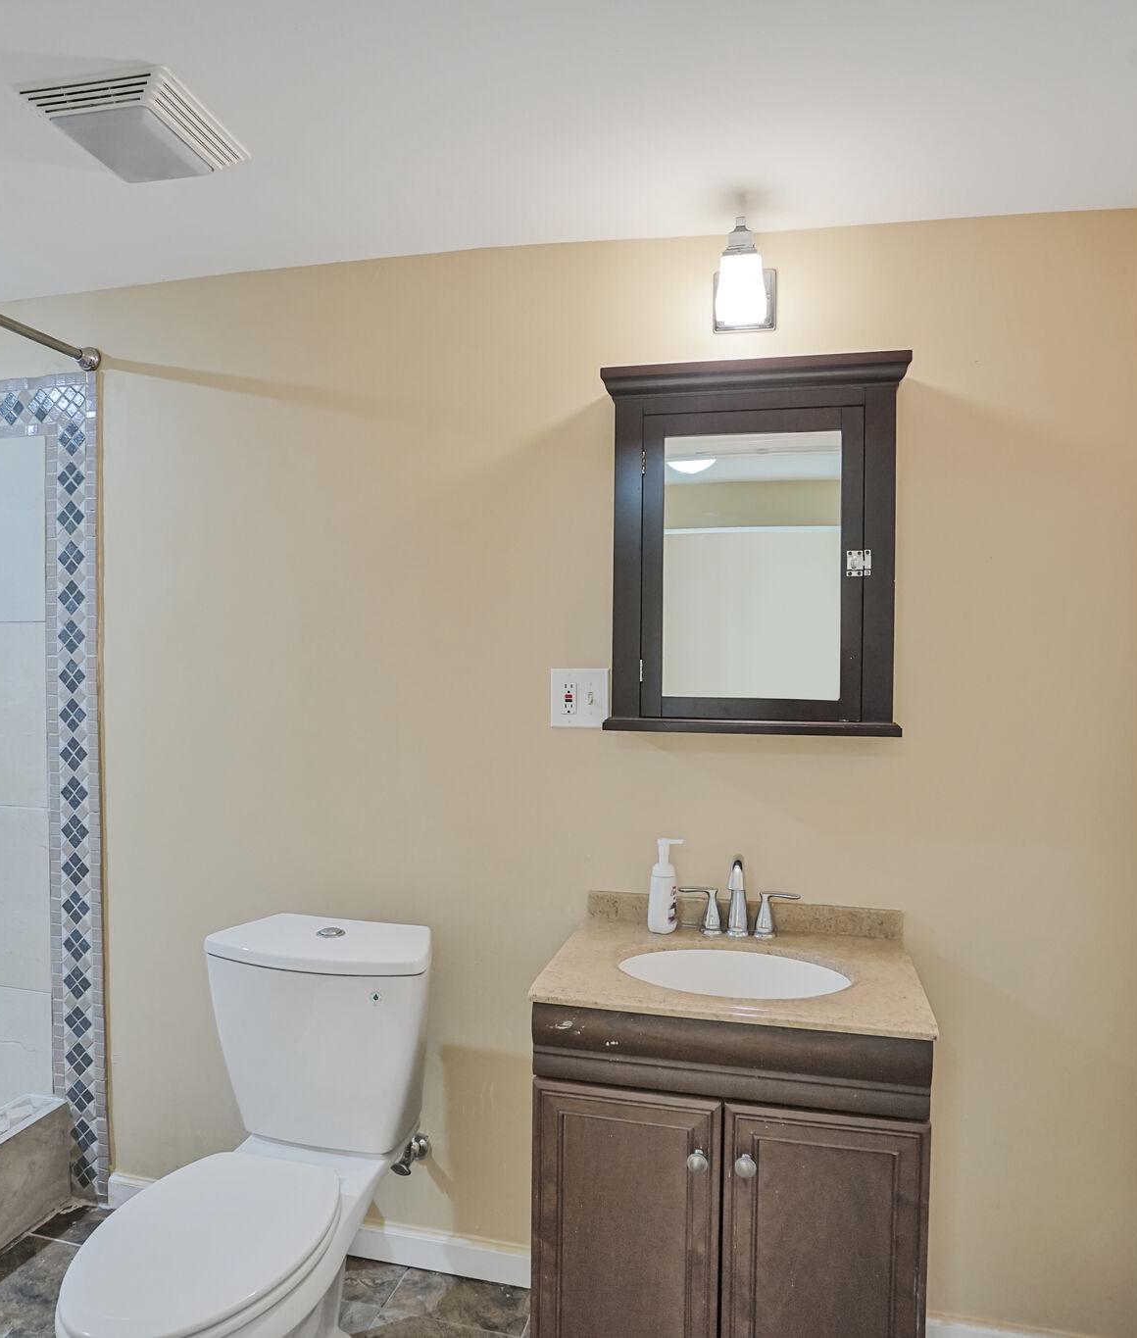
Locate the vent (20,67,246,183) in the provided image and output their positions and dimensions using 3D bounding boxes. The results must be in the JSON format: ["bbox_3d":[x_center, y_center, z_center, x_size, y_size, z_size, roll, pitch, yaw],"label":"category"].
[{"bbox_3d":[-0.718,-0.890,1.492,0.262,0.040,0.258,0,1,10],"label":"vent"}]

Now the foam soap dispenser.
[{"bbox_3d":[0.199,0.436,1.810,0.069,0.187,0.060,1,1,23],"label":"foam soap dispenser"}]

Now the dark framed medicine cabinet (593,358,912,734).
[{"bbox_3d":[0.357,-0.229,1.746,0.567,0.700,0.165,0,1,14],"label":"dark framed medicine cabinet"}]

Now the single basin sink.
[{"bbox_3d":[0.291,0.606,1.582,0.410,0.130,0.275,0,1,14],"label":"single basin sink"}]

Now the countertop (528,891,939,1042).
[{"bbox_3d":[0.298,0.513,1.612,0.628,0.073,0.467,0,1,14],"label":"countertop"}]

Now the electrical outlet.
[{"bbox_3d":[0.023,0.065,1.910,0.127,0.126,0.012,0,1,14],"label":"electrical outlet"}]

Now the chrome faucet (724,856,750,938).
[{"bbox_3d":[0.328,0.450,1.734,0.044,0.164,0.145,0,1,14],"label":"chrome faucet"}]

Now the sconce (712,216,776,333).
[{"bbox_3d":[0.342,-0.773,1.744,0.126,0.186,0.165,0,1,14],"label":"sconce"}]

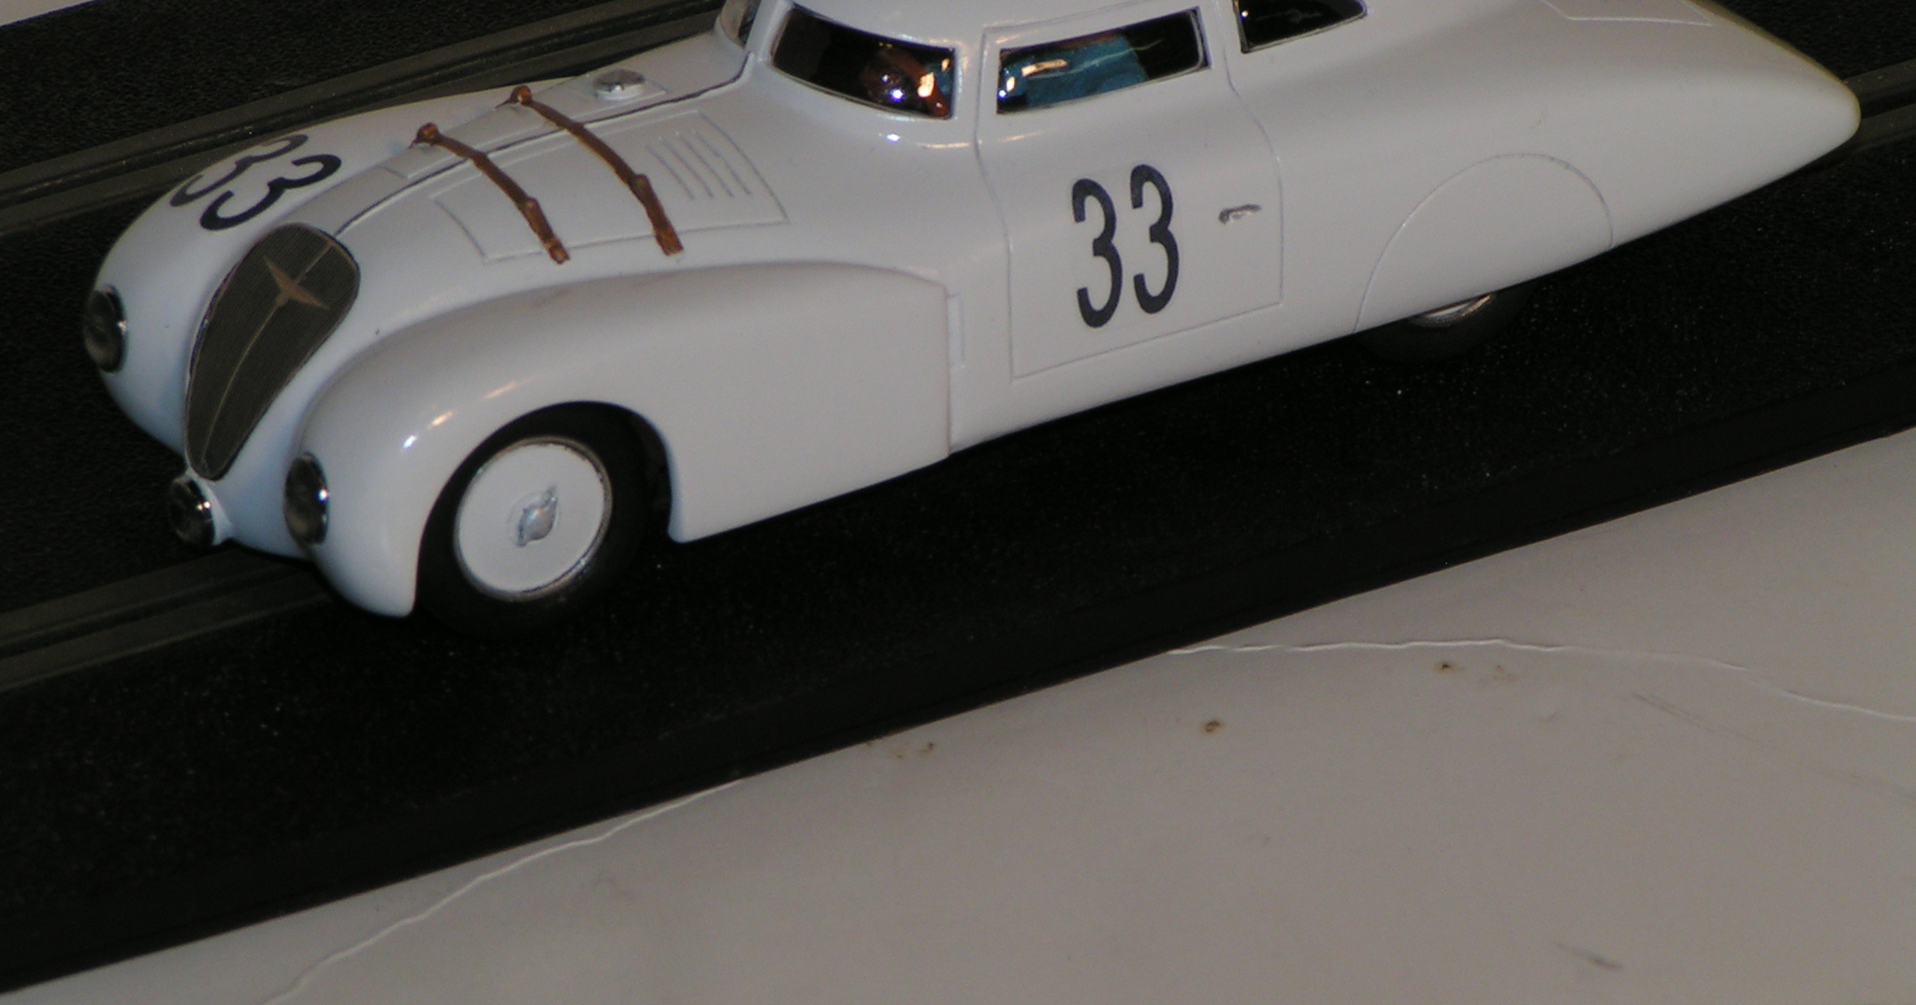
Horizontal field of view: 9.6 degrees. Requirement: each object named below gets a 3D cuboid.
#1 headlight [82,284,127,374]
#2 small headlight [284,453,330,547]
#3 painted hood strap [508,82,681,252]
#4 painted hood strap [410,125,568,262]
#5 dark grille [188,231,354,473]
[{"bbox_3d":[-0.067,-0.014,0.898,0.002,0.007,0.007,-11,26,-26],"label":"headlight"},{"bbox_3d":[-0.049,0.000,0.867,0.002,0.007,0.007,-11,26,-26],"label":"small headlight"},{"bbox_3d":[-0.029,-0.027,0.890,0.002,0.006,0.032,-16,28,-23],"label":"painted hood strap"},{"bbox_3d":[-0.037,-0.025,0.887,0.002,0.005,0.028,-16,28,-23],"label":"painted hood strap"},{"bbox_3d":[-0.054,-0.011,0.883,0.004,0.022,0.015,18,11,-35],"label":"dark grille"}]

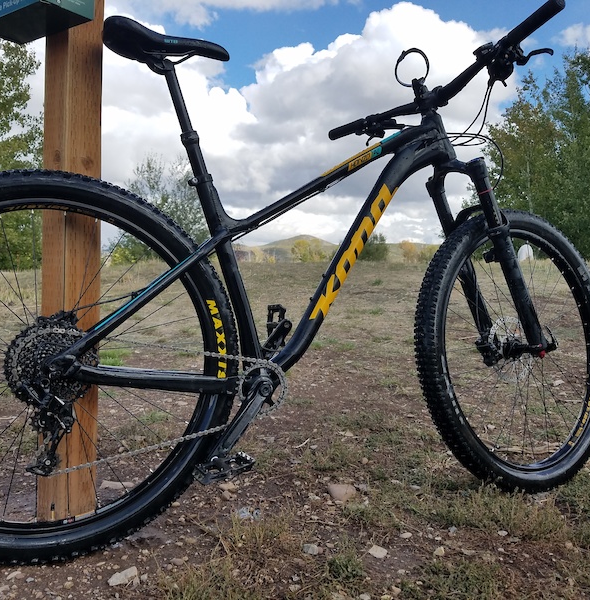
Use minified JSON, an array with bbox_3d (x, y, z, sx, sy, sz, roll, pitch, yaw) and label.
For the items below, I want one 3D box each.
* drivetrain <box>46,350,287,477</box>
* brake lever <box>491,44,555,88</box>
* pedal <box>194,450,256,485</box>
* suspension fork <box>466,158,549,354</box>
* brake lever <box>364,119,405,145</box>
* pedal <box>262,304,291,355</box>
[{"bbox_3d":[-0.247,0.204,1.199,0.500,0.250,0.035,0,-3,-22],"label":"drivetrain"},{"bbox_3d":[0.500,-0.531,1.346,0.085,0.060,0.125,1,-8,-32],"label":"brake lever"},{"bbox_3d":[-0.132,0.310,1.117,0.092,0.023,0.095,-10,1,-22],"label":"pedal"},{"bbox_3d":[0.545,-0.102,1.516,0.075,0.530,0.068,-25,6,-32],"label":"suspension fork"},{"bbox_3d":[0.257,-0.488,1.740,0.085,0.055,0.125,1,-8,-32],"label":"brake lever"},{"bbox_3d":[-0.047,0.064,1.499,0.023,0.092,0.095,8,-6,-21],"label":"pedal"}]

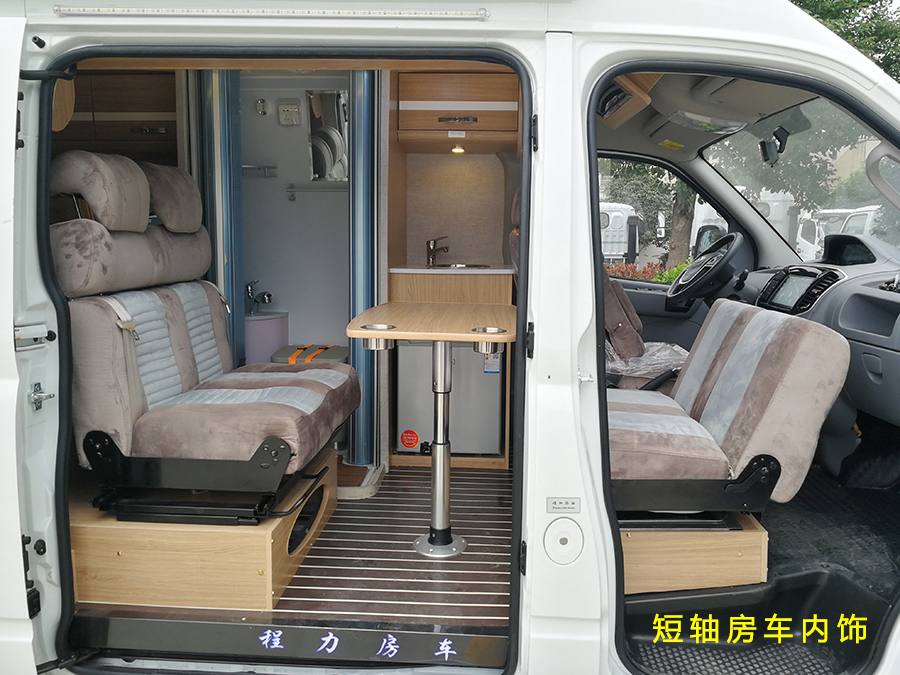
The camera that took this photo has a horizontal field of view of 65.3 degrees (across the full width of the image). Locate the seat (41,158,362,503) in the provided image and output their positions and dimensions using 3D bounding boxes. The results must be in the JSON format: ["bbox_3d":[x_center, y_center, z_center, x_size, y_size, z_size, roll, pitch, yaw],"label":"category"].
[{"bbox_3d":[-0.697,-0.055,2.116,0.695,0.920,0.790,1,8,3],"label":"seat"}]

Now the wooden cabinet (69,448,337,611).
[{"bbox_3d":[-0.752,0.547,2.182,0.640,0.212,0.711,1,8,3],"label":"wooden cabinet"}]

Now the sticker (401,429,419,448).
[{"bbox_3d":[-0.167,0.420,2.922,0.075,0.077,0.004,1,8,3],"label":"sticker"}]

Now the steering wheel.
[{"bbox_3d":[1.077,-0.290,2.933,0.075,0.380,0.380,45,8,-3],"label":"steering wheel"}]

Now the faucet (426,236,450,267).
[{"bbox_3d":[-0.051,-0.369,3.027,0.110,0.132,0.045,3,9,18],"label":"faucet"}]

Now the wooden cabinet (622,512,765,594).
[{"bbox_3d":[0.547,0.506,2.101,0.520,0.160,0.690,1,8,3],"label":"wooden cabinet"}]

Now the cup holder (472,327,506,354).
[{"bbox_3d":[0.102,0.013,1.820,0.093,0.060,0.093,1,8,3],"label":"cup holder"}]

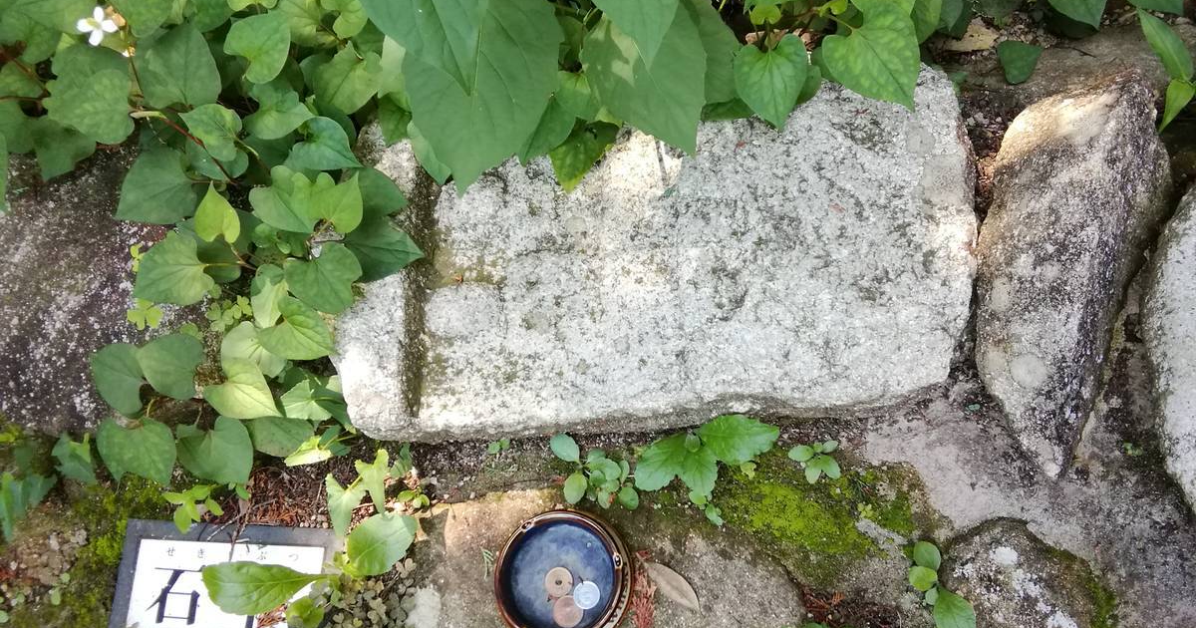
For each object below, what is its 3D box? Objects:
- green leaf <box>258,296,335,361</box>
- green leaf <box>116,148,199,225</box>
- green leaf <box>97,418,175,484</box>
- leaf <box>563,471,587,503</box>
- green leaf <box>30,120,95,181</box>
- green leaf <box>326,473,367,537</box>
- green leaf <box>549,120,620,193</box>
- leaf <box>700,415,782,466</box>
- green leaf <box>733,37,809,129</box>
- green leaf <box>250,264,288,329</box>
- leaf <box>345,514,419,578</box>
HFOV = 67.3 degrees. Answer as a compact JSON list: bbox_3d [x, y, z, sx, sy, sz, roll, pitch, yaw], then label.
[{"bbox_3d":[-0.242,0.012,0.720,0.064,0.015,0.045,35,83,5],"label":"green leaf"},{"bbox_3d":[-0.365,-0.106,0.745,0.072,0.013,0.065,-28,79,-5],"label":"green leaf"},{"bbox_3d":[-0.369,0.110,0.720,0.057,0.013,0.064,-13,77,-11],"label":"green leaf"},{"bbox_3d":[-0.019,0.138,0.715,0.018,0.007,0.026,7,79,4],"label":"leaf"},{"bbox_3d":[-0.473,-0.150,0.800,0.056,0.014,0.067,30,88,1],"label":"green leaf"},{"bbox_3d":[-0.196,0.149,0.700,0.030,0.013,0.049,2,87,0],"label":"green leaf"},{"bbox_3d":[-0.014,-0.132,0.745,0.052,0.018,0.065,15,95,-1],"label":"green leaf"},{"bbox_3d":[0.107,0.095,0.685,0.064,0.011,0.038,-7,75,7],"label":"leaf"},{"bbox_3d":[0.133,-0.176,0.685,0.055,0.015,0.071,-6,92,12],"label":"green leaf"},{"bbox_3d":[-0.266,-0.014,0.730,0.032,0.011,0.053,-8,80,-6],"label":"green leaf"},{"bbox_3d":[-0.166,0.174,0.691,0.061,0.014,0.048,-37,79,-16],"label":"leaf"}]

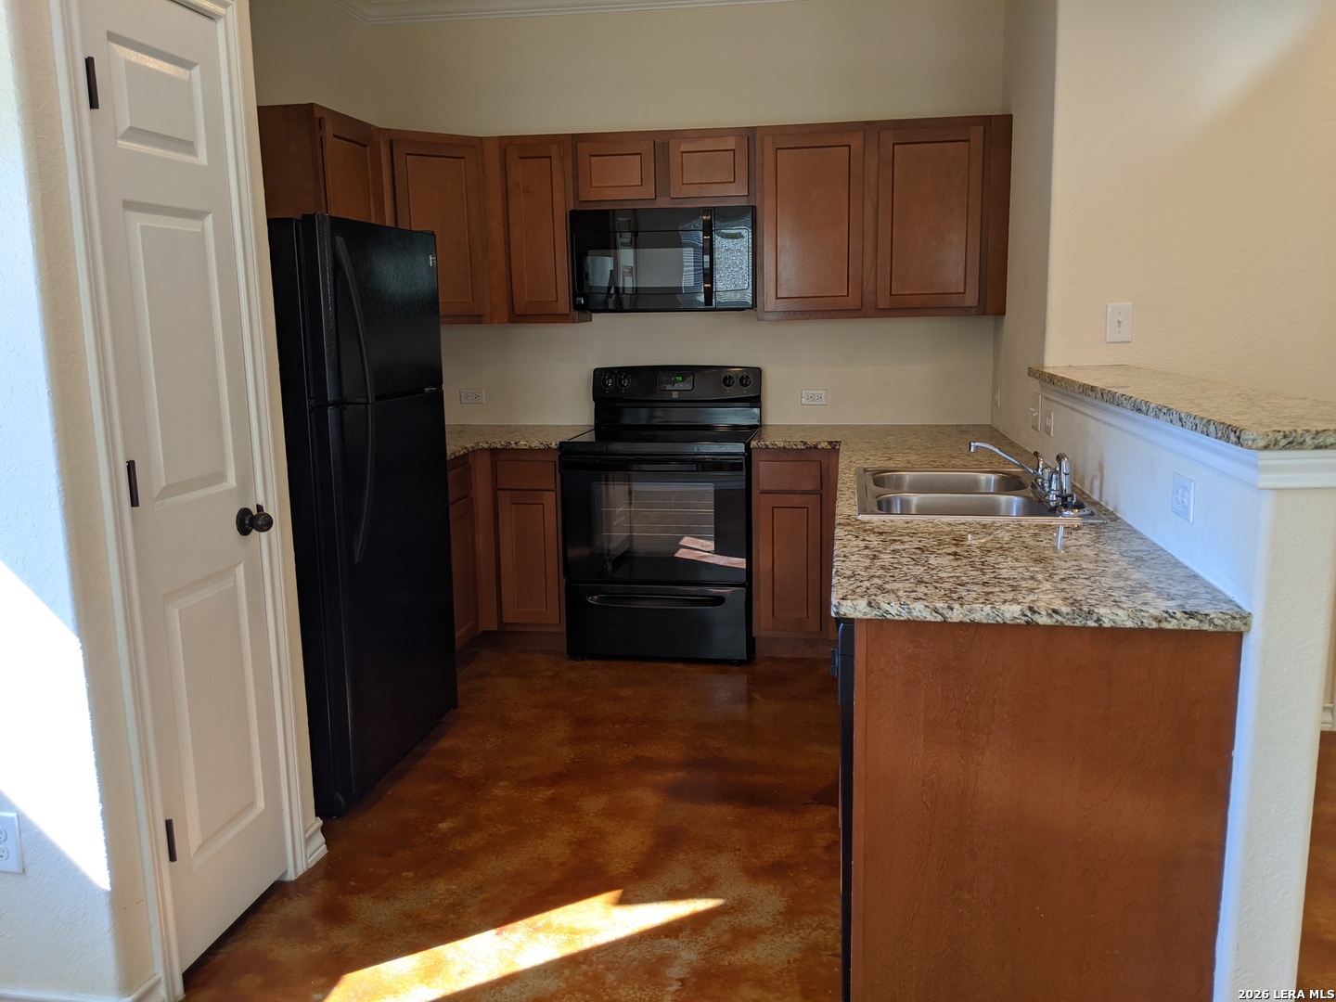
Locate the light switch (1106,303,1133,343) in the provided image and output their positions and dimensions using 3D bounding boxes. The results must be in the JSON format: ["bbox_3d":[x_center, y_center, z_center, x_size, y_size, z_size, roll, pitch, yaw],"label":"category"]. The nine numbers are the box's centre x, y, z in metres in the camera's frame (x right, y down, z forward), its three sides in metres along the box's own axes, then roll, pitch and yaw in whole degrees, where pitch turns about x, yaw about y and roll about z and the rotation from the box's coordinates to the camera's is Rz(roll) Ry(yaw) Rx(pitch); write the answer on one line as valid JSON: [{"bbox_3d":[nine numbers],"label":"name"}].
[{"bbox_3d":[1.419,-0.557,3.270,0.077,0.122,0.018,1,10,10],"label":"light switch"}]

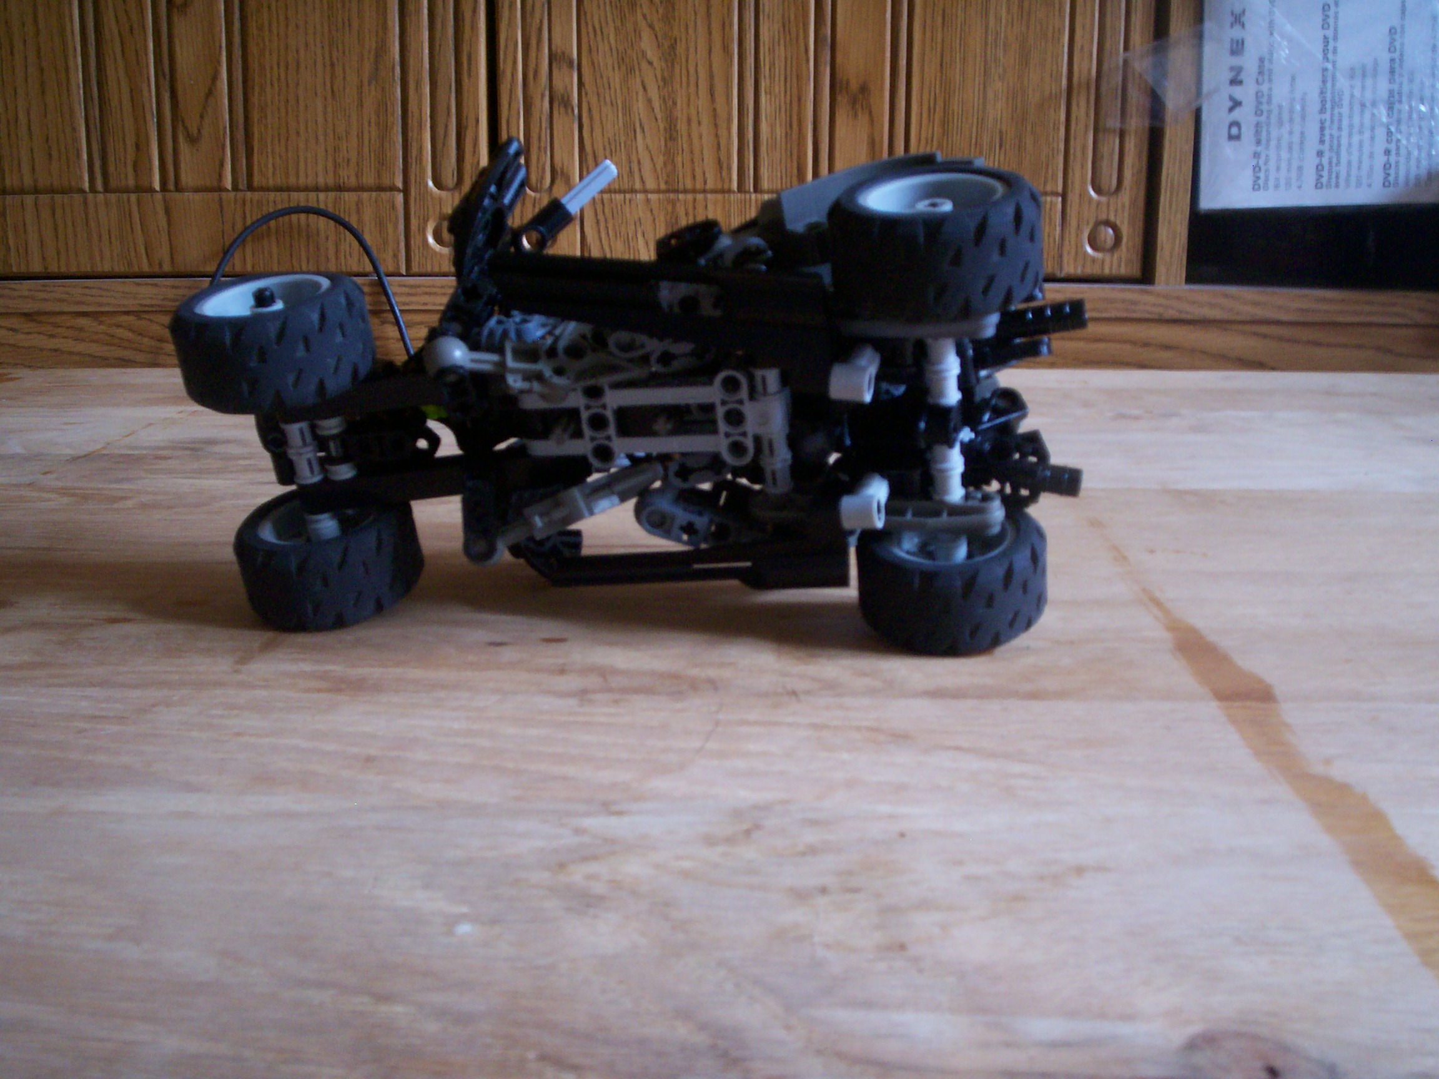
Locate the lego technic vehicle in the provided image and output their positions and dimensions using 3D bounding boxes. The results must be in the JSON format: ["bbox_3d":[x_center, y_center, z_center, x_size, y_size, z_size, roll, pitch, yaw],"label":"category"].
[{"bbox_3d":[-0.017,-0.031,0.350,0.203,0.111,0.076,-1,30,11],"label":"lego technic vehicle"}]

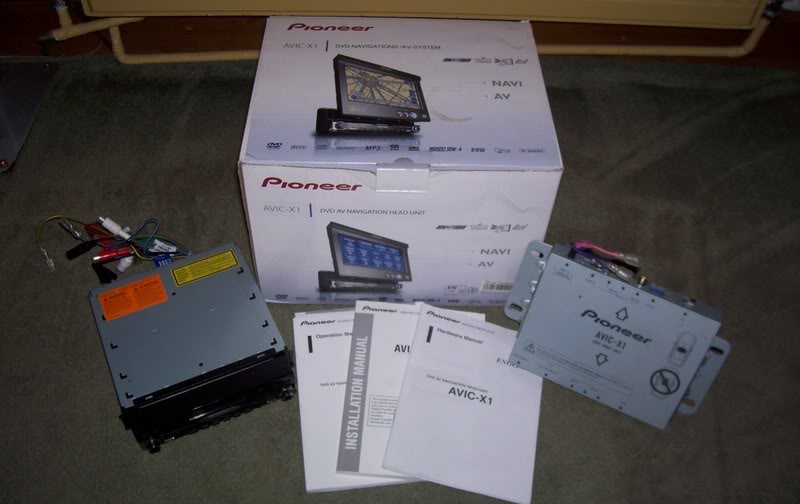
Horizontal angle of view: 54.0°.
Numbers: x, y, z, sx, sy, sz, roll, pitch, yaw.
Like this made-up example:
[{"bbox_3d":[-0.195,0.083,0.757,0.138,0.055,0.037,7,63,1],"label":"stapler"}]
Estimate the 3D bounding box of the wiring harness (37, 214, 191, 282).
[{"bbox_3d":[-0.359,-0.007,0.987,0.198,0.035,0.100,2,48,0],"label":"wiring harness"}]

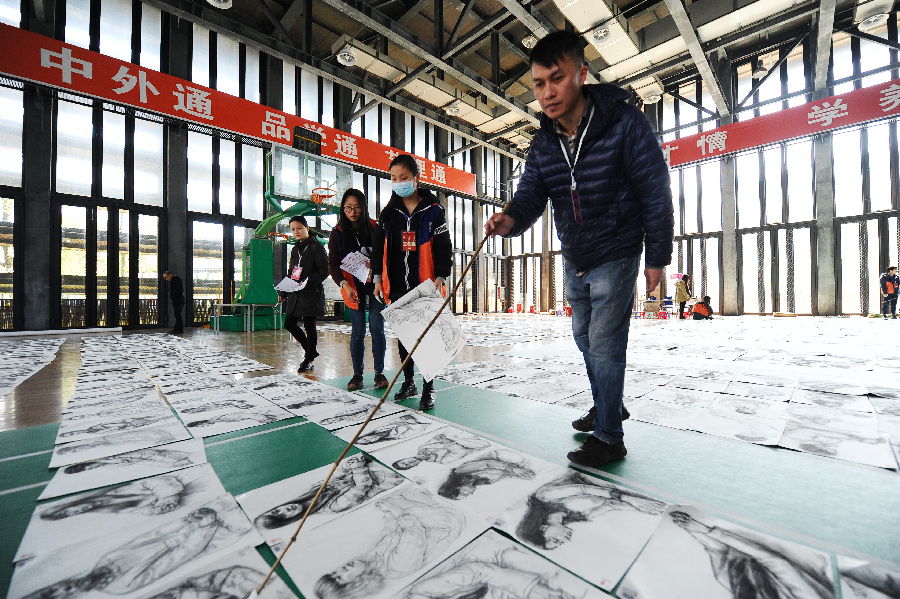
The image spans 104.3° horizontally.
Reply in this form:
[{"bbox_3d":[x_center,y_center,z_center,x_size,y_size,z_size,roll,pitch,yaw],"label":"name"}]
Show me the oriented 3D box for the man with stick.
[{"bbox_3d":[0.580,-0.160,1.460,0.850,1.660,0.600,0,-1,-37],"label":"man with stick"}]

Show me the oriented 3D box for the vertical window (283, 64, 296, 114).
[{"bbox_3d":[-6.259,-8.228,13.640,0.500,2.050,0.100,0,-1,-44],"label":"vertical window"}]

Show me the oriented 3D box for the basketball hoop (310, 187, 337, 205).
[{"bbox_3d":[-2.714,-2.202,7.432,0.470,0.260,0.580,0,-1,-44],"label":"basketball hoop"}]

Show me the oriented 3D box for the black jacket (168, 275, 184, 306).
[{"bbox_3d":[-6.657,-0.219,8.498,0.340,0.740,0.460,0,-1,-35],"label":"black jacket"}]

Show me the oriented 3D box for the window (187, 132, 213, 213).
[{"bbox_3d":[-8.273,-4.186,11.576,0.700,2.700,0.100,0,-1,-44],"label":"window"}]

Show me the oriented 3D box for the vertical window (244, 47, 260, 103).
[{"bbox_3d":[-7.186,-8.180,12.746,0.520,2.050,0.100,0,-1,-44],"label":"vertical window"}]

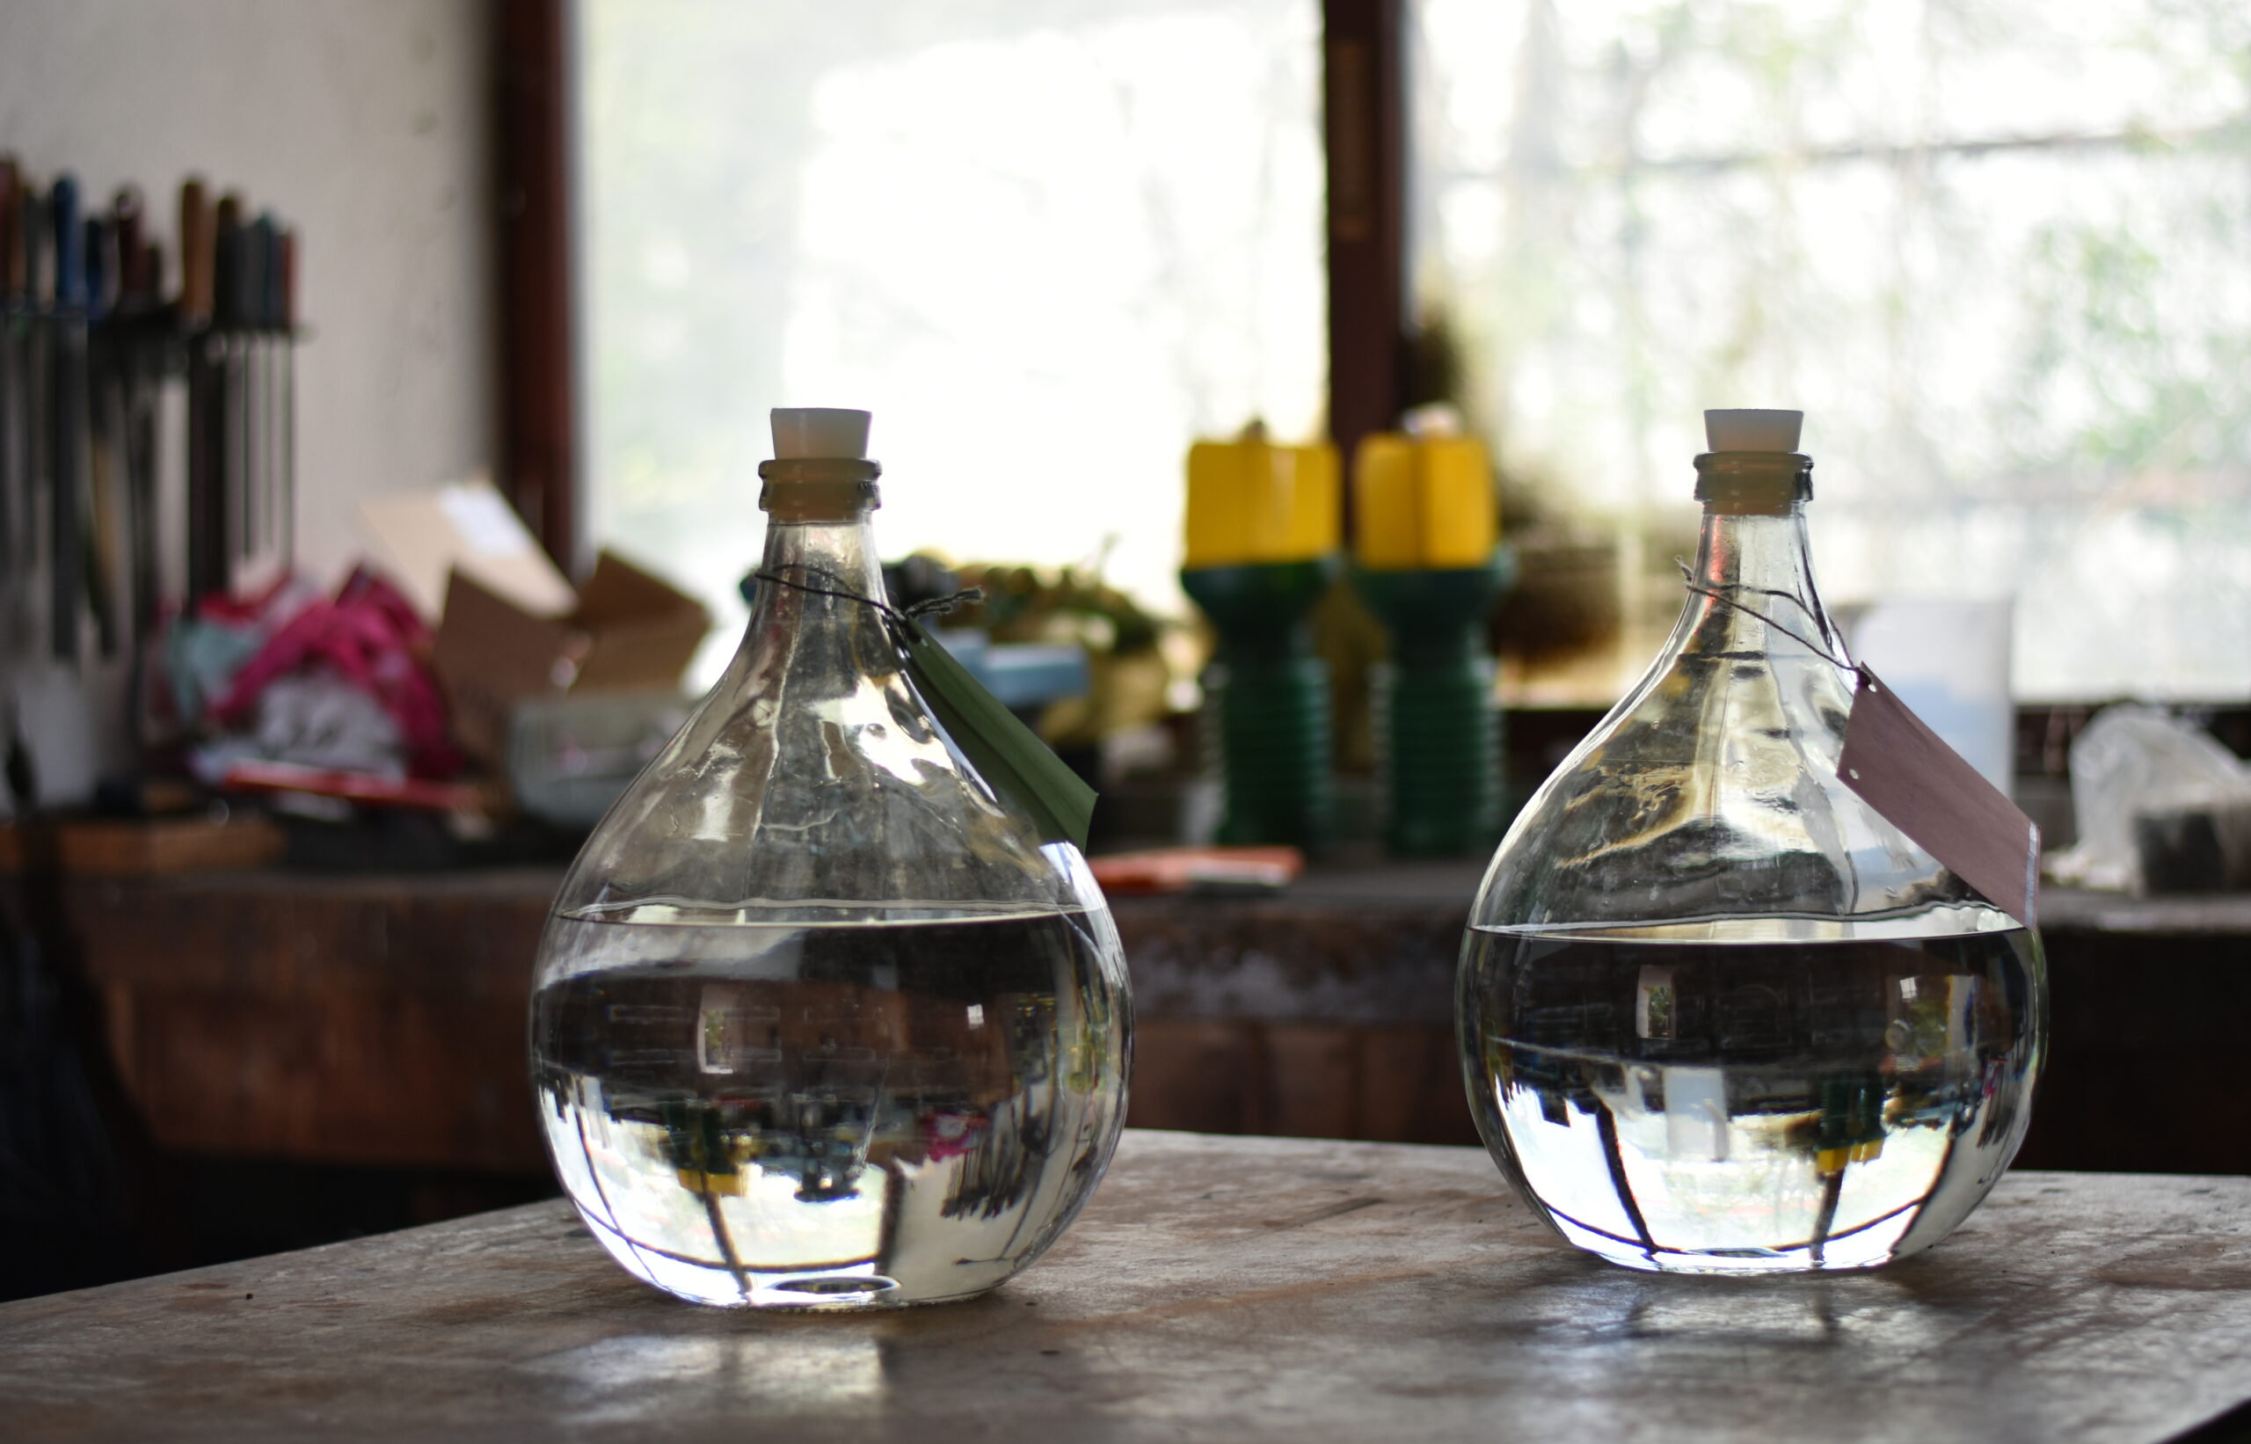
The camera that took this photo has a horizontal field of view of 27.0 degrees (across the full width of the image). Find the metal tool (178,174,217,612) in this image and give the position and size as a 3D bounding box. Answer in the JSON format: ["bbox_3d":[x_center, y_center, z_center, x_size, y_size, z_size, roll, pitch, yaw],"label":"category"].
[{"bbox_3d":[-0.850,-0.303,4.300,0.028,0.382,0.028,-1,0,30],"label":"metal tool"}]

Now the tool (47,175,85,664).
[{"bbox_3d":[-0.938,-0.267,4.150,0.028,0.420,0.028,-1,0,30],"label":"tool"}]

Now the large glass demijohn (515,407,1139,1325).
[{"bbox_3d":[-0.105,0.046,1.668,0.212,0.314,0.212,-1,0,0],"label":"large glass demijohn"}]

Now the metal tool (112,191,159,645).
[{"bbox_3d":[-0.894,-0.277,4.230,0.030,0.405,0.034,-1,0,30],"label":"metal tool"}]

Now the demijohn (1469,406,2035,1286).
[{"bbox_3d":[0.229,0.043,1.715,0.214,0.313,0.214,-1,0,0],"label":"demijohn"}]

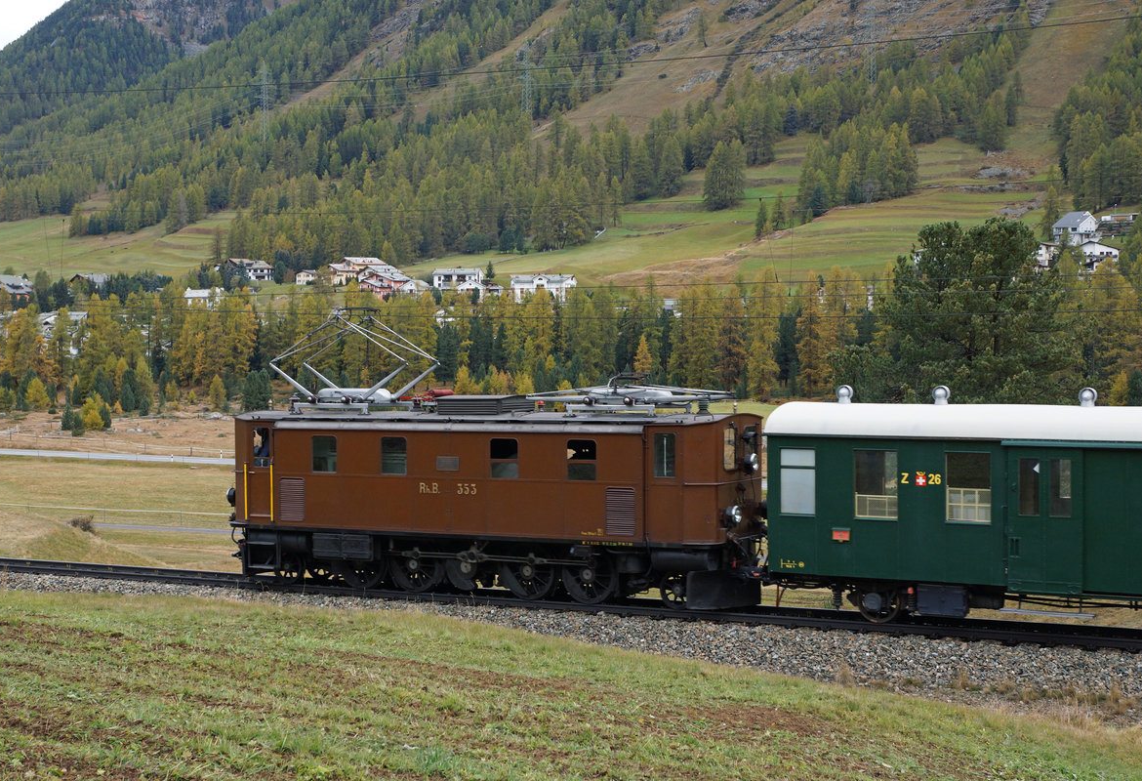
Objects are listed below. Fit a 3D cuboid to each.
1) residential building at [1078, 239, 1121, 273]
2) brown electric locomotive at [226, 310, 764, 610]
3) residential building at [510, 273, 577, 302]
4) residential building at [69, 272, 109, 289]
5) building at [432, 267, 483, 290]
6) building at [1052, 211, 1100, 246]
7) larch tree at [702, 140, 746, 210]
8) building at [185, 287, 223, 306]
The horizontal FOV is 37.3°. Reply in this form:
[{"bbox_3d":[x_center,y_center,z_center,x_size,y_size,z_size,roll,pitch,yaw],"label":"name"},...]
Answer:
[{"bbox_3d":[199.954,-50.404,640.000,15.500,12.500,13.000,0,1,14],"label":"residential building"},{"bbox_3d":[-1.727,1.101,31.356,11.000,5.250,2.600,0,2,27],"label":"brown electric locomotive"},{"bbox_3d":[-11.346,-41.602,690.000,25.000,11.500,12.000,0,1,18],"label":"residential building"},{"bbox_3d":[-185.077,-40.878,650.000,12.500,8.500,10.000,-1,1,-30],"label":"residential building"},{"bbox_3d":[-45.253,-45.055,685.000,18.500,9.200,11.000,0,1,18],"label":"building"},{"bbox_3d":[193.702,-62.255,650.000,14.000,13.000,12.000,0,1,30],"label":"building"},{"bbox_3d":[68.625,-97.127,760.000,19.000,31.500,18.000,0,1,0],"label":"larch tree"},{"bbox_3d":[-134.682,-33.447,620.000,13.500,8.500,10.000,0,1,-6],"label":"building"}]

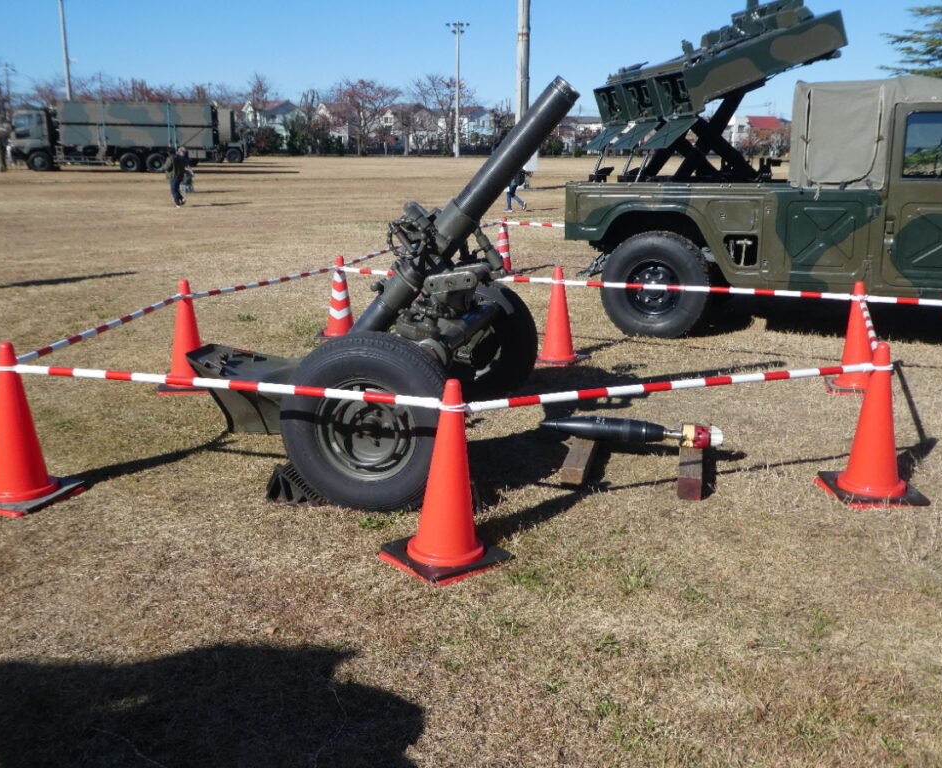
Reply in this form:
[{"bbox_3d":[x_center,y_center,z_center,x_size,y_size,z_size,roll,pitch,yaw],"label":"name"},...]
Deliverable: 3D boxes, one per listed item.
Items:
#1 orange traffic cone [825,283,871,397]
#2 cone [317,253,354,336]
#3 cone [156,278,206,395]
[{"bbox_3d":[2.556,-0.325,6.086,0.370,0.700,0.370,2,14,7],"label":"orange traffic cone"},{"bbox_3d":[-1.066,-0.704,7.599,0.370,0.710,0.370,-1,14,-5],"label":"cone"},{"bbox_3d":[-1.844,-0.320,5.987,0.370,0.710,0.370,-1,15,-7],"label":"cone"}]

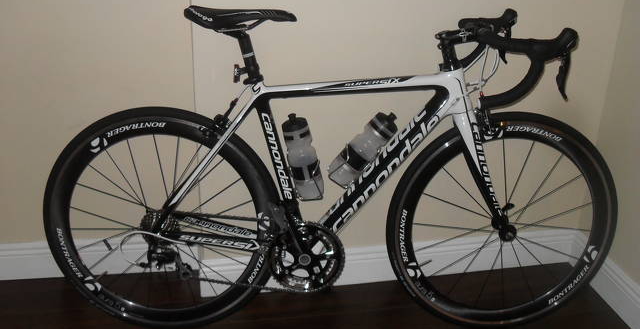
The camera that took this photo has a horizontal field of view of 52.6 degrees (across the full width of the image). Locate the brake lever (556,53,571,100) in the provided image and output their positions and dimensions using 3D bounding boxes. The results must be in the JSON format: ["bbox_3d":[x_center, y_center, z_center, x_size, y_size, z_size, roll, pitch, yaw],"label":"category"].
[{"bbox_3d":[0.571,-0.206,1.520,0.034,0.120,0.025,-6,17,-2],"label":"brake lever"}]

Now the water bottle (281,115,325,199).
[{"bbox_3d":[-0.050,-0.023,1.772,0.076,0.235,0.076,-12,18,2],"label":"water bottle"}]

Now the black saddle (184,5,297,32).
[{"bbox_3d":[-0.197,-0.373,1.657,0.280,0.059,0.135,1,18,-2],"label":"black saddle"}]

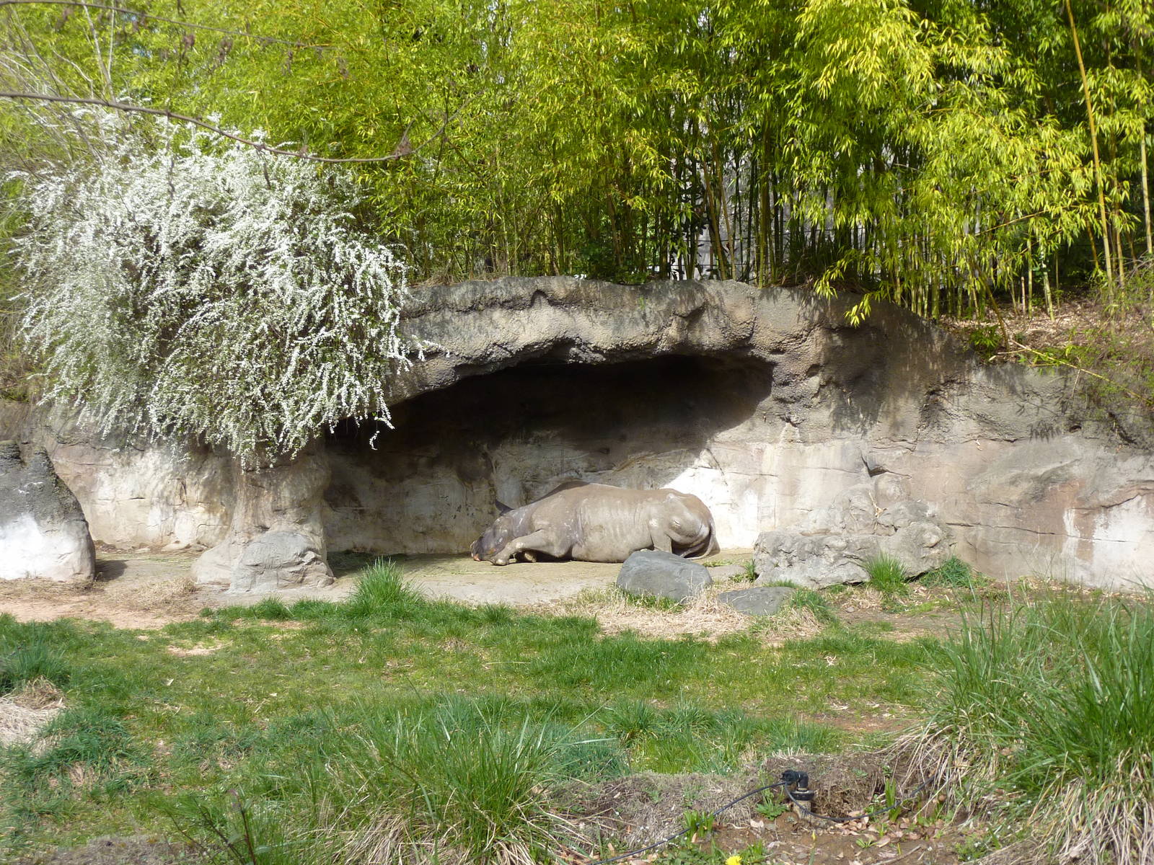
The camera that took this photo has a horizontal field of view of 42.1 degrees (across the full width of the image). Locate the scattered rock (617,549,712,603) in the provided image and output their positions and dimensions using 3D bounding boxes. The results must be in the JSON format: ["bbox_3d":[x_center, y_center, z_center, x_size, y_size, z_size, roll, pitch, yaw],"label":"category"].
[{"bbox_3d":[0.850,1.381,14.500,0.900,0.470,0.630,0,1,9],"label":"scattered rock"}]

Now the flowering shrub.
[{"bbox_3d":[-3.783,-1.495,15.600,4.100,3.550,3.000,0,1,-6],"label":"flowering shrub"}]

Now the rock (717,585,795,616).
[{"bbox_3d":[1.658,1.566,13.900,0.710,0.250,0.460,0,1,0],"label":"rock"}]

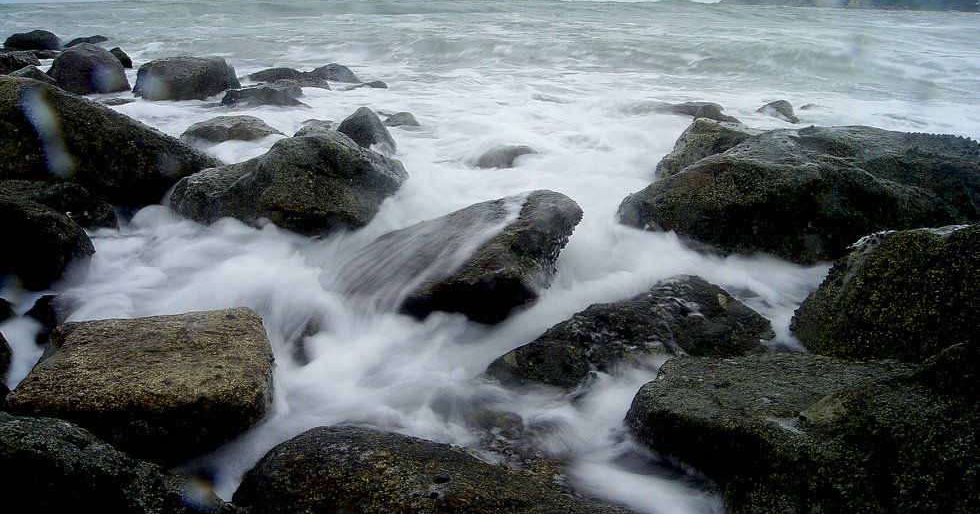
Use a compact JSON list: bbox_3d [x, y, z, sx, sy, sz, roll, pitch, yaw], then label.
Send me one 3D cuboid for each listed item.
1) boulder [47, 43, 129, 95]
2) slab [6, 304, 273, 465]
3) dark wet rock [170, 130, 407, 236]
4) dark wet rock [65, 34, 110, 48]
[{"bbox_3d":[-8.157,-3.822,14.966,1.378,1.004,1.171,0,19,0],"label":"boulder"},{"bbox_3d":[-1.480,0.636,3.291,1.030,0.480,0.920,-3,19,-8],"label":"slab"},{"bbox_3d":[-1.720,-0.665,6.331,1.950,0.750,1.300,5,20,14],"label":"dark wet rock"},{"bbox_3d":[-15.200,-8.124,27.876,1.500,0.700,1.100,0,19,0],"label":"dark wet rock"}]

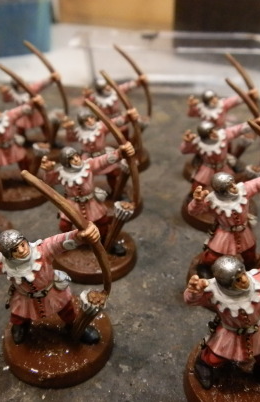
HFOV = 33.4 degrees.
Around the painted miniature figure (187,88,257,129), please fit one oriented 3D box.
[{"bbox_3d":[0.032,-0.025,0.154,0.025,0.030,0.013,-3,32,-3],"label":"painted miniature figure"}]

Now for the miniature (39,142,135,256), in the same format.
[{"bbox_3d":[-0.011,-0.001,0.115,0.025,0.030,0.013,-6,32,-8],"label":"miniature"}]

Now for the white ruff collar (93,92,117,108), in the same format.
[{"bbox_3d":[-0.010,-0.039,0.169,0.009,0.005,0.008,2,30,0],"label":"white ruff collar"}]

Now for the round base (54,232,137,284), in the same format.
[{"bbox_3d":[-0.010,0.014,0.124,0.025,0.004,0.025,0,32,0],"label":"round base"}]

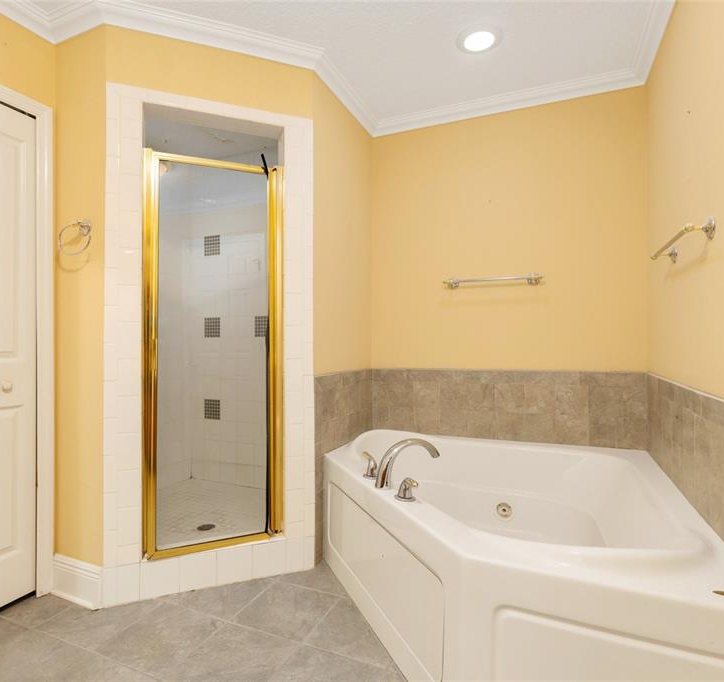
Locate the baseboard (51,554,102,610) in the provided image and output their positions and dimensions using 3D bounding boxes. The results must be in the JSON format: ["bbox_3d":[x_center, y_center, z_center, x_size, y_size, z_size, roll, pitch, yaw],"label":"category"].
[{"bbox_3d":[-1.195,0.997,1.776,0.305,0.166,0.025,0,0,22],"label":"baseboard"}]

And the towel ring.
[{"bbox_3d":[-1.166,-0.420,1.735,0.172,0.152,0.075,0,0,22],"label":"towel ring"}]

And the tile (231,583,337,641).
[{"bbox_3d":[-0.300,1.086,1.727,0.325,0.012,0.320,0,0,22],"label":"tile"}]

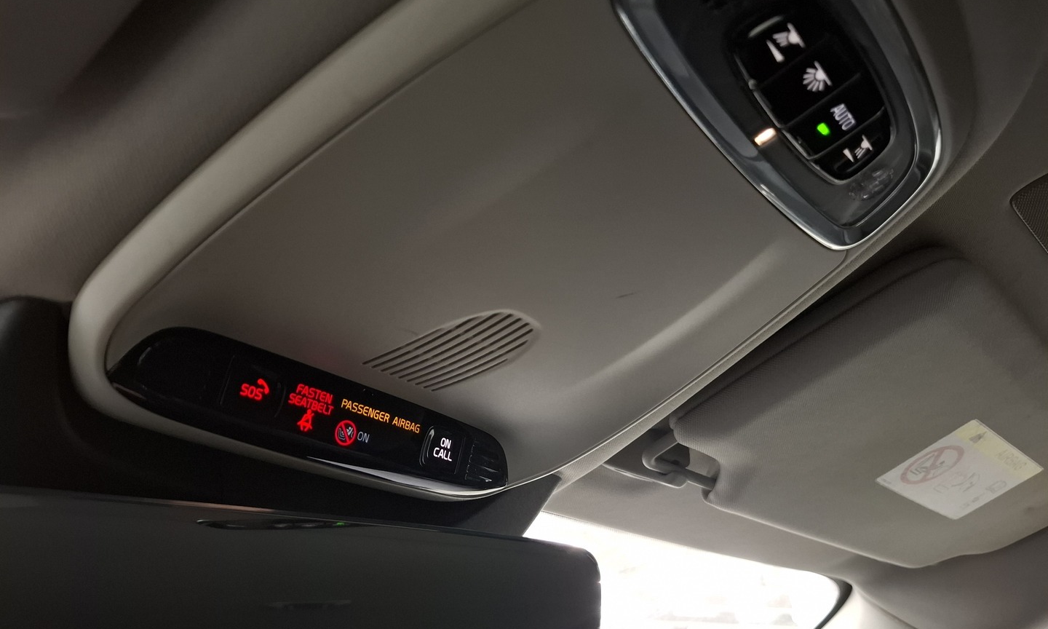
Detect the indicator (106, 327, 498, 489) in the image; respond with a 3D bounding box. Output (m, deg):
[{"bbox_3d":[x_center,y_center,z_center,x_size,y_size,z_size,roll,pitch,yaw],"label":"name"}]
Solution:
[{"bbox_3d":[-0.074,0.045,0.292,0.023,0.037,0.187,-6,-24,43],"label":"indicator"}]

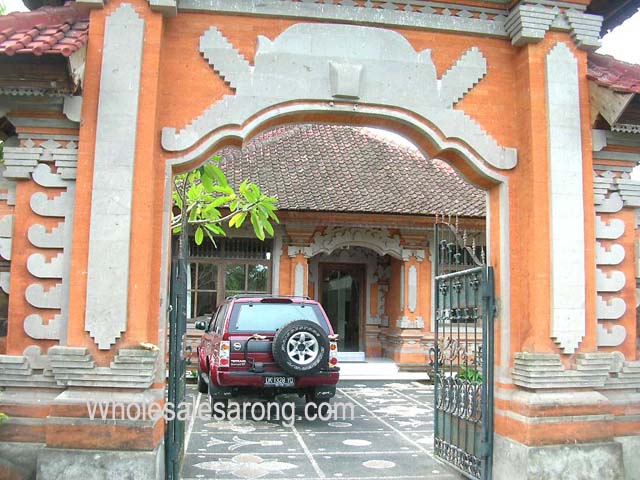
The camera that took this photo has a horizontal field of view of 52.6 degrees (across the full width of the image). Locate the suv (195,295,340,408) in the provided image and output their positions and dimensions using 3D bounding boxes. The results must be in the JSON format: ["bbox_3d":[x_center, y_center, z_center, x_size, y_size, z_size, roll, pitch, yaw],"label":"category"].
[{"bbox_3d":[-0.990,1.760,10.450,1.760,1.740,4.500,3,-6,-14],"label":"suv"}]

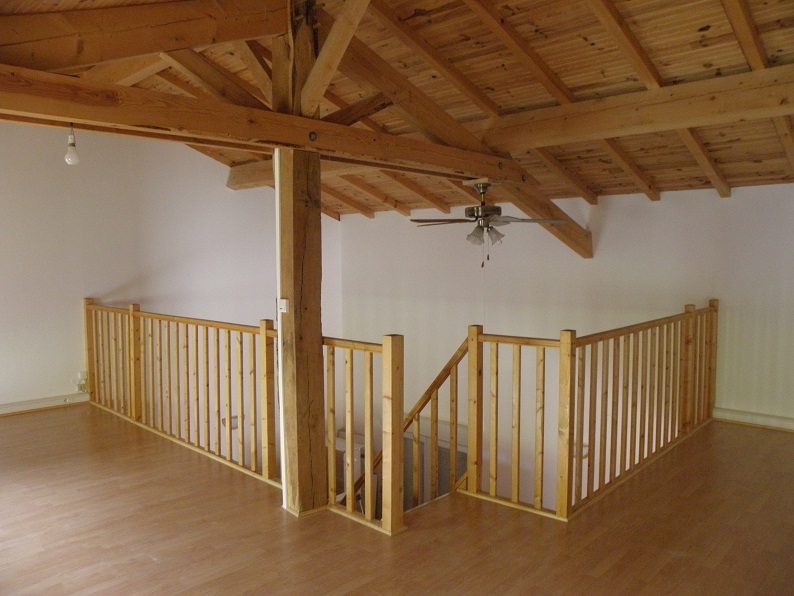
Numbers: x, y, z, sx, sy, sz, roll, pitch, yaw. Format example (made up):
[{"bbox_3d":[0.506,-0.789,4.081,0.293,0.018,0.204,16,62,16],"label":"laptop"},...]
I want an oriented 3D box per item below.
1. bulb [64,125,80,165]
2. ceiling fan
[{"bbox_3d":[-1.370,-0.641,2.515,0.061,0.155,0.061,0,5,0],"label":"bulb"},{"bbox_3d":[0.690,-0.652,4.710,1.300,0.530,1.300,0,5,0],"label":"ceiling fan"}]

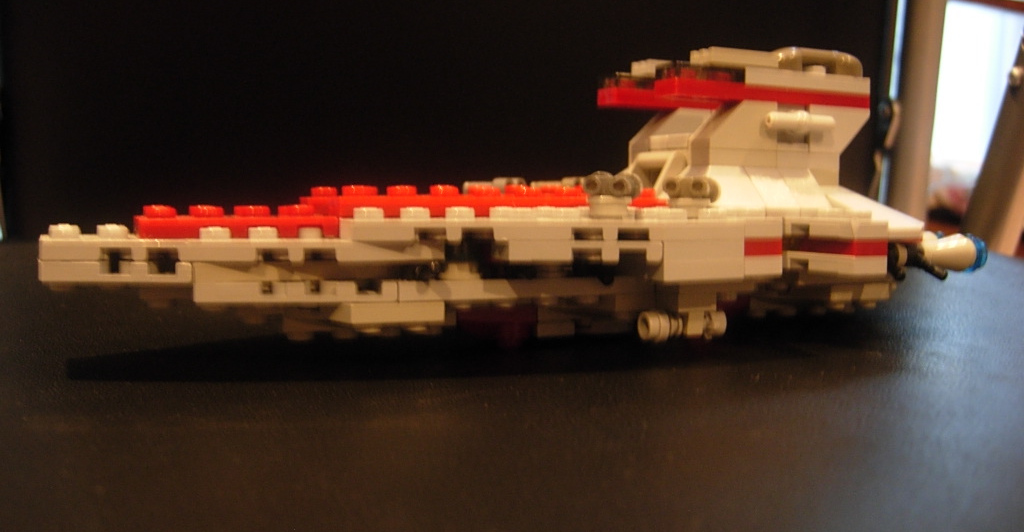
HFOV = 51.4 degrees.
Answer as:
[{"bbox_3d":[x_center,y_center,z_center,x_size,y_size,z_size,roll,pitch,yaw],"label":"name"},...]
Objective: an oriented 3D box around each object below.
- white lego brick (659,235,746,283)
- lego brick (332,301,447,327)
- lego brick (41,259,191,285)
[{"bbox_3d":[0.030,-0.001,0.180,0.016,0.007,0.009,-1,4,-24],"label":"white lego brick"},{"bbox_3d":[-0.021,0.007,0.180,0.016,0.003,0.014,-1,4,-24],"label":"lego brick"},{"bbox_3d":[-0.064,0.001,0.174,0.024,0.003,0.016,-1,4,-24],"label":"lego brick"}]

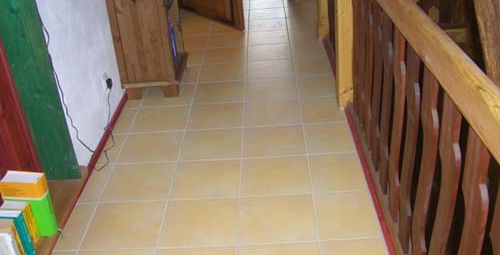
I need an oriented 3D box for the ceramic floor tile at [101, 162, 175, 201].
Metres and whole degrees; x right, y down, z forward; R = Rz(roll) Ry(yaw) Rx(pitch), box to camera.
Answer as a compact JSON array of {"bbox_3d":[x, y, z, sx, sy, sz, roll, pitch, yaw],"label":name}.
[{"bbox_3d":[-0.525,0.260,2.614,0.315,0.010,0.315,-3,29,2],"label":"ceramic floor tile"}]

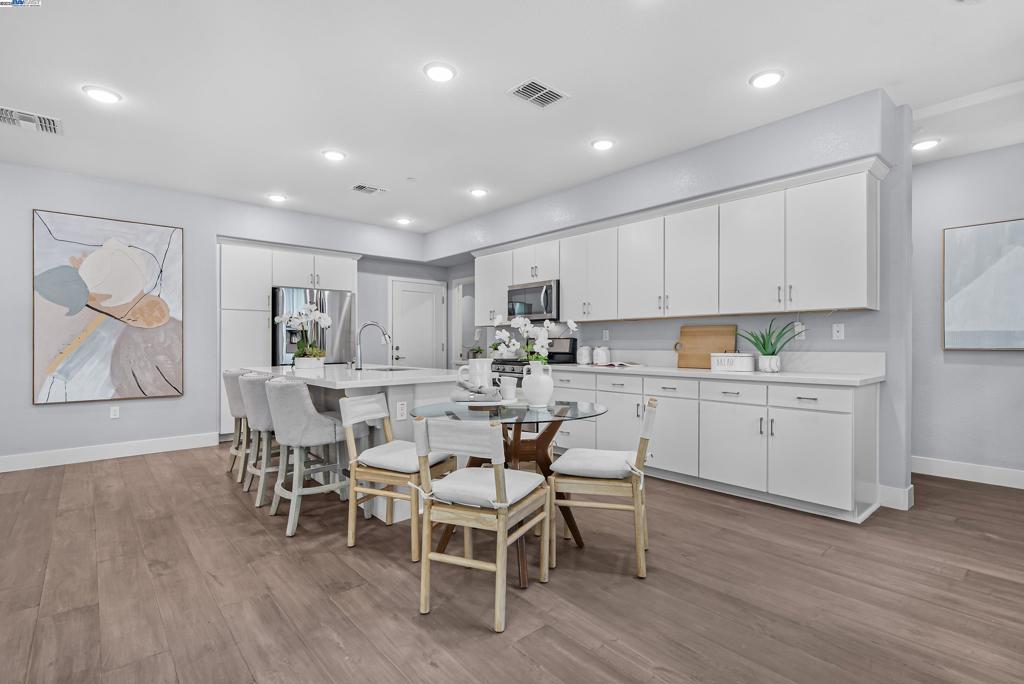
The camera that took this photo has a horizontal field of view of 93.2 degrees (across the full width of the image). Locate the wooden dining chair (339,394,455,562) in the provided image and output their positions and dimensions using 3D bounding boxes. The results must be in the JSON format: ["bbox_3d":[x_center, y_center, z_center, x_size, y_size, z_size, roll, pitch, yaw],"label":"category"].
[{"bbox_3d":[-0.651,0.734,2.800,0.515,0.825,0.440,0,0,22],"label":"wooden dining chair"}]

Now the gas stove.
[{"bbox_3d":[0.243,0.562,5.466,0.690,1.190,0.765,0,0,-42],"label":"gas stove"}]

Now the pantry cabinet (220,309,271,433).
[{"bbox_3d":[-3.293,0.335,5.871,0.510,1.410,0.600,0,0,-42],"label":"pantry cabinet"}]

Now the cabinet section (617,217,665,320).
[{"bbox_3d":[1.333,-0.673,4.681,0.320,0.911,0.511,0,0,-42],"label":"cabinet section"}]

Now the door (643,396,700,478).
[{"bbox_3d":[1.316,0.766,4.005,0.022,0.615,0.492,0,-1,-42],"label":"door"}]

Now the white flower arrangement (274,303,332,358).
[{"bbox_3d":[-1.853,-0.093,4.300,0.500,0.510,0.300,0,0,0],"label":"white flower arrangement"}]

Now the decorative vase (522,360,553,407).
[{"bbox_3d":[0.161,0.259,3.001,0.195,0.276,0.190,0,0,3],"label":"decorative vase"}]

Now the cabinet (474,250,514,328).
[{"bbox_3d":[-0.104,-0.645,6.147,0.340,0.880,0.740,0,0,-42],"label":"cabinet"}]

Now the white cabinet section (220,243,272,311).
[{"bbox_3d":[-3.088,-0.738,5.641,0.526,0.727,0.025,0,0,-41],"label":"white cabinet section"}]

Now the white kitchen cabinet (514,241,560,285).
[{"bbox_3d":[0.391,-0.883,5.588,0.340,0.410,0.760,0,0,-42],"label":"white kitchen cabinet"}]

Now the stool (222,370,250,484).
[{"bbox_3d":[-2.217,0.707,4.270,0.560,0.900,0.490,0,0,-42],"label":"stool"}]

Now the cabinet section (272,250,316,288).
[{"bbox_3d":[-2.887,-0.891,6.228,0.507,0.424,0.500,0,0,-42],"label":"cabinet section"}]

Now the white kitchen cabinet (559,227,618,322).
[{"bbox_3d":[0.891,-0.670,5.074,0.328,0.903,0.761,0,0,-41],"label":"white kitchen cabinet"}]

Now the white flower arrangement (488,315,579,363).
[{"bbox_3d":[0.141,-0.022,3.024,0.520,0.310,0.400,0,0,3],"label":"white flower arrangement"}]

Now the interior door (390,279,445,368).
[{"bbox_3d":[-1.425,0.126,7.409,0.896,2.047,0.050,0,0,-42],"label":"interior door"}]

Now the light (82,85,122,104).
[{"bbox_3d":[-2.666,-1.597,3.147,0.211,0.030,0.211,0,0,-42],"label":"light"}]

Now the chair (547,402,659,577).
[{"bbox_3d":[0.504,0.706,2.566,0.530,0.870,0.450,0,0,17],"label":"chair"}]

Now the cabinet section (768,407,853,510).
[{"bbox_3d":[1.945,0.747,3.180,0.025,0.595,0.483,0,0,-42],"label":"cabinet section"}]

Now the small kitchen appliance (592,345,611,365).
[{"bbox_3d":[0.913,0.142,4.920,0.173,0.193,0.173,0,0,0],"label":"small kitchen appliance"}]

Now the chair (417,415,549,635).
[{"bbox_3d":[-0.119,0.729,2.171,0.440,0.830,0.510,0,0,23],"label":"chair"}]

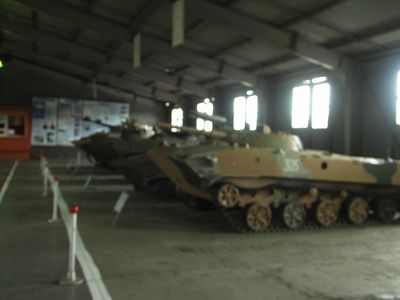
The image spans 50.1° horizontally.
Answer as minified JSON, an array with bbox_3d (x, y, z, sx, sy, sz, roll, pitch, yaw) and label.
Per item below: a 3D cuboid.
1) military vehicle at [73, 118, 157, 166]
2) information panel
[{"bbox_3d":[-2.892,-0.049,20.613,6.100,2.400,2.850,1,1,-22],"label":"military vehicle"},{"bbox_3d":[-8.986,-2.017,32.766,7.220,3.480,0.120,1,1,-22],"label":"information panel"}]

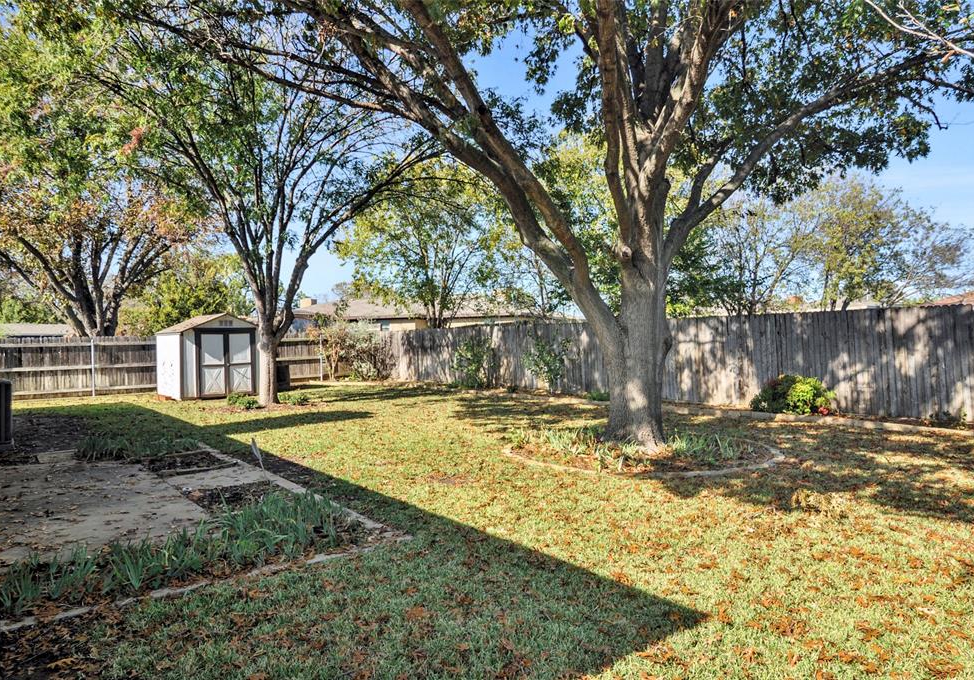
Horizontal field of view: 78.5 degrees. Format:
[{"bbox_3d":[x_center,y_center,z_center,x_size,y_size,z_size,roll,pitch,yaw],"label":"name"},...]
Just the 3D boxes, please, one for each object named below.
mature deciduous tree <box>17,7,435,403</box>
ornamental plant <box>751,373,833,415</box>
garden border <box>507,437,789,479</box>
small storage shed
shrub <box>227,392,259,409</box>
[{"bbox_3d":[-6.700,-3.154,16.100,10.000,9.700,9.200,0,-1,0],"label":"mature deciduous tree"},{"bbox_3d":[6.042,1.078,11.800,1.150,0.820,1.600,1,-1,-39],"label":"ornamental plant"},{"bbox_3d":[2.100,1.489,8.650,4.000,0.130,3.900,0,-1,0],"label":"garden border"},{"bbox_3d":[-8.376,0.478,18.200,2.500,2.430,2.400,-2,0,-43],"label":"small storage shed"},{"bbox_3d":[-5.796,1.420,14.200,0.750,0.360,0.680,-2,0,-22],"label":"shrub"}]

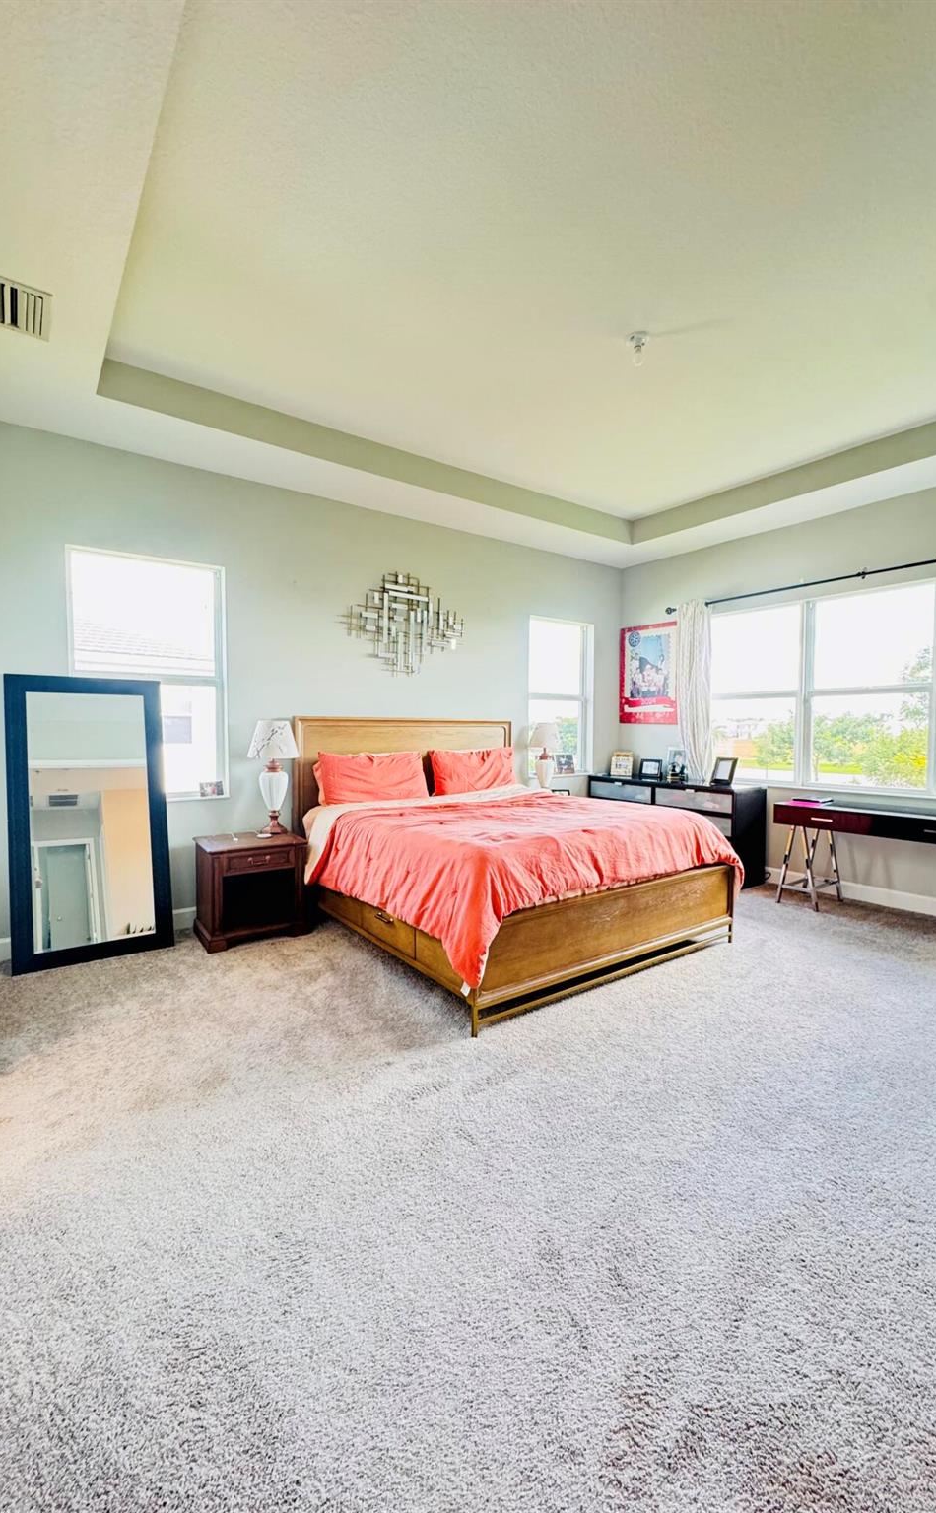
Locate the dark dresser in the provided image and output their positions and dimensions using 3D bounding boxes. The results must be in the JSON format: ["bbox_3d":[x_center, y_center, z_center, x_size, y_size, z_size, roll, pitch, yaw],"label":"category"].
[{"bbox_3d":[1.918,0.662,5.823,0.533,0.851,1.577,-2,3,-36],"label":"dark dresser"}]

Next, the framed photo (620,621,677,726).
[{"bbox_3d":[1.844,-0.842,6.296,0.027,1.015,0.716,-2,3,-36],"label":"framed photo"}]

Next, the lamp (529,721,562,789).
[{"bbox_3d":[0.709,0.069,5.685,0.332,0.780,0.332,0,3,0],"label":"lamp"}]

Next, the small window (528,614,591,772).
[{"bbox_3d":[0.911,-0.575,6.150,0.877,1.542,0.115,-2,3,-36],"label":"small window"}]

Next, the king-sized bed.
[{"bbox_3d":[0.203,0.451,4.144,2.167,1.434,2.255,-2,3,-36],"label":"king-sized bed"}]

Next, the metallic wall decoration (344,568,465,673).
[{"bbox_3d":[-0.484,-1.063,4.988,1.114,0.828,0.074,-2,3,-36],"label":"metallic wall decoration"}]

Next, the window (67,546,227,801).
[{"bbox_3d":[-2.050,-0.486,3.989,0.907,1.569,0.115,-2,3,-36],"label":"window"}]

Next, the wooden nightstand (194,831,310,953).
[{"bbox_3d":[-1.419,0.860,4.018,0.634,0.599,0.499,-2,3,-36],"label":"wooden nightstand"}]

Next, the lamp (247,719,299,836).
[{"bbox_3d":[-1.320,0.148,4.164,0.354,0.802,0.354,-2,3,-36],"label":"lamp"}]

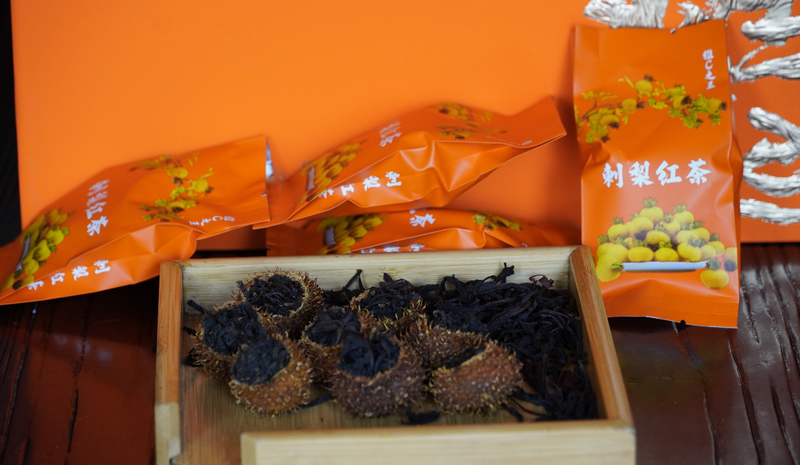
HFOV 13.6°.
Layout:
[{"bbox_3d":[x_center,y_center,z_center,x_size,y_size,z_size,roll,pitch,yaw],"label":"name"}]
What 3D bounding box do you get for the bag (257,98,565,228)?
[{"bbox_3d":[0.002,-0.026,1.245,0.119,0.027,0.057,-17,15,-1],"label":"bag"}]

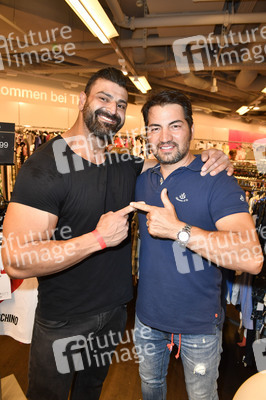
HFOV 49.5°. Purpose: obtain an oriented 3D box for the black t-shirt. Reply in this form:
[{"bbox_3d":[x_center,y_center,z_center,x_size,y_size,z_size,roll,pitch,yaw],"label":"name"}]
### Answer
[{"bbox_3d":[-0.215,0.090,1.170,0.540,0.660,0.310,-2,4,-33],"label":"black t-shirt"}]

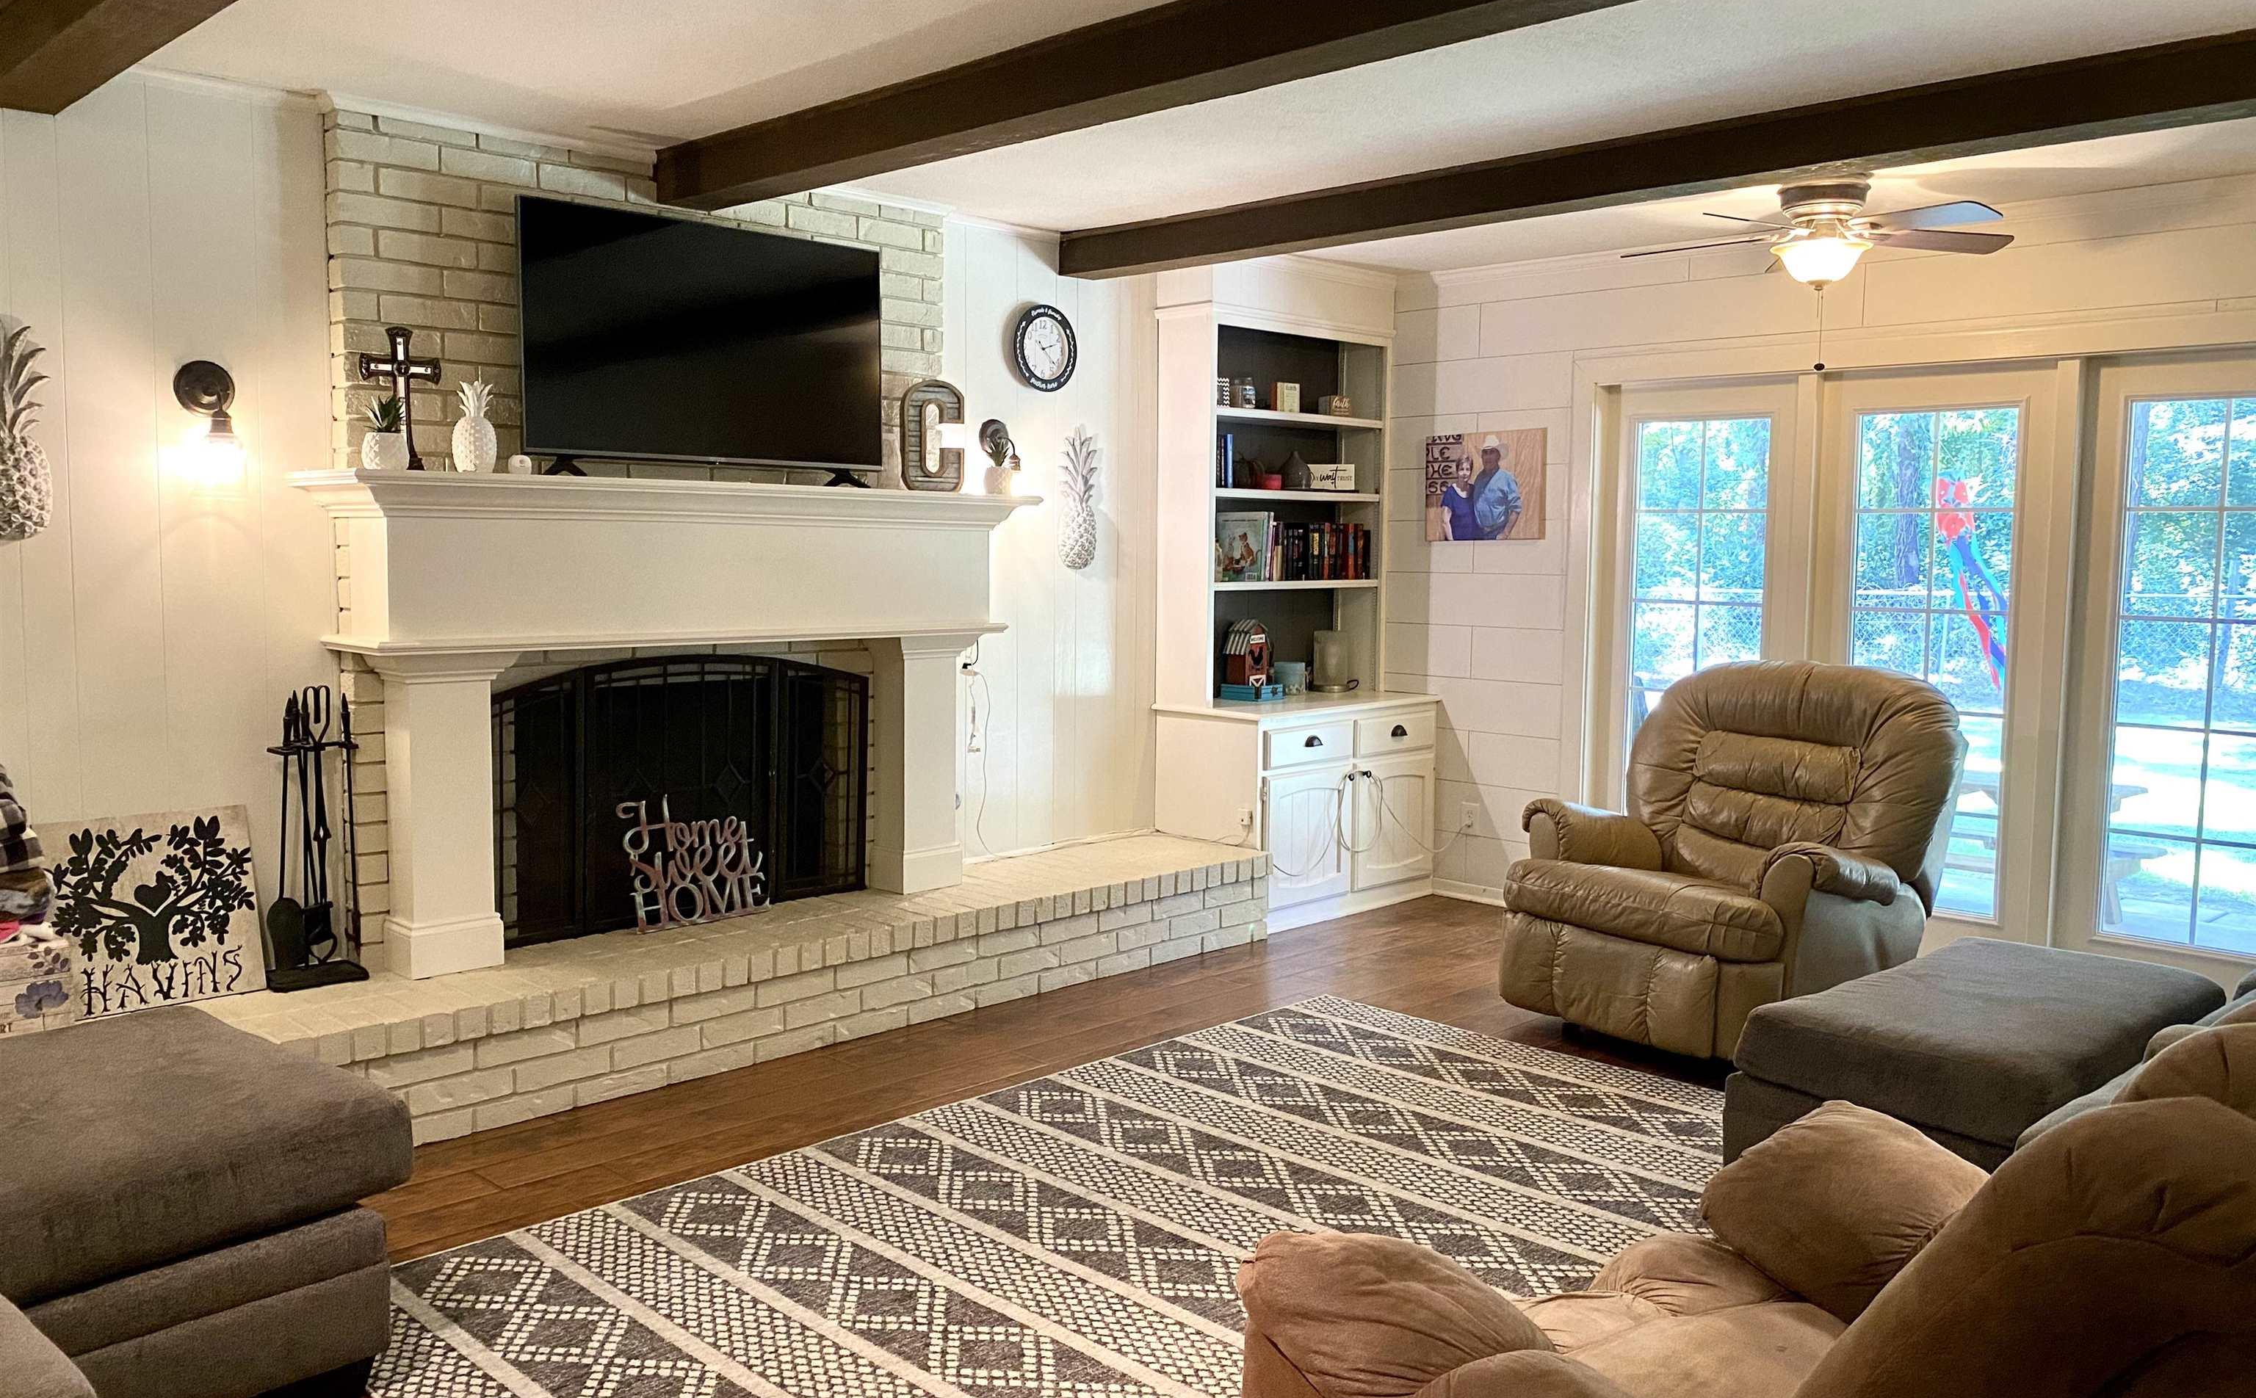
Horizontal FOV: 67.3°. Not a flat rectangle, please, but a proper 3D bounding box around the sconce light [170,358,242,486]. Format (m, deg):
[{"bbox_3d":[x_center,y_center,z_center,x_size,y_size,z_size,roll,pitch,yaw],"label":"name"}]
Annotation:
[{"bbox_3d":[-2.097,-0.633,3.898,0.150,0.290,0.130,6,7,44],"label":"sconce light"}]

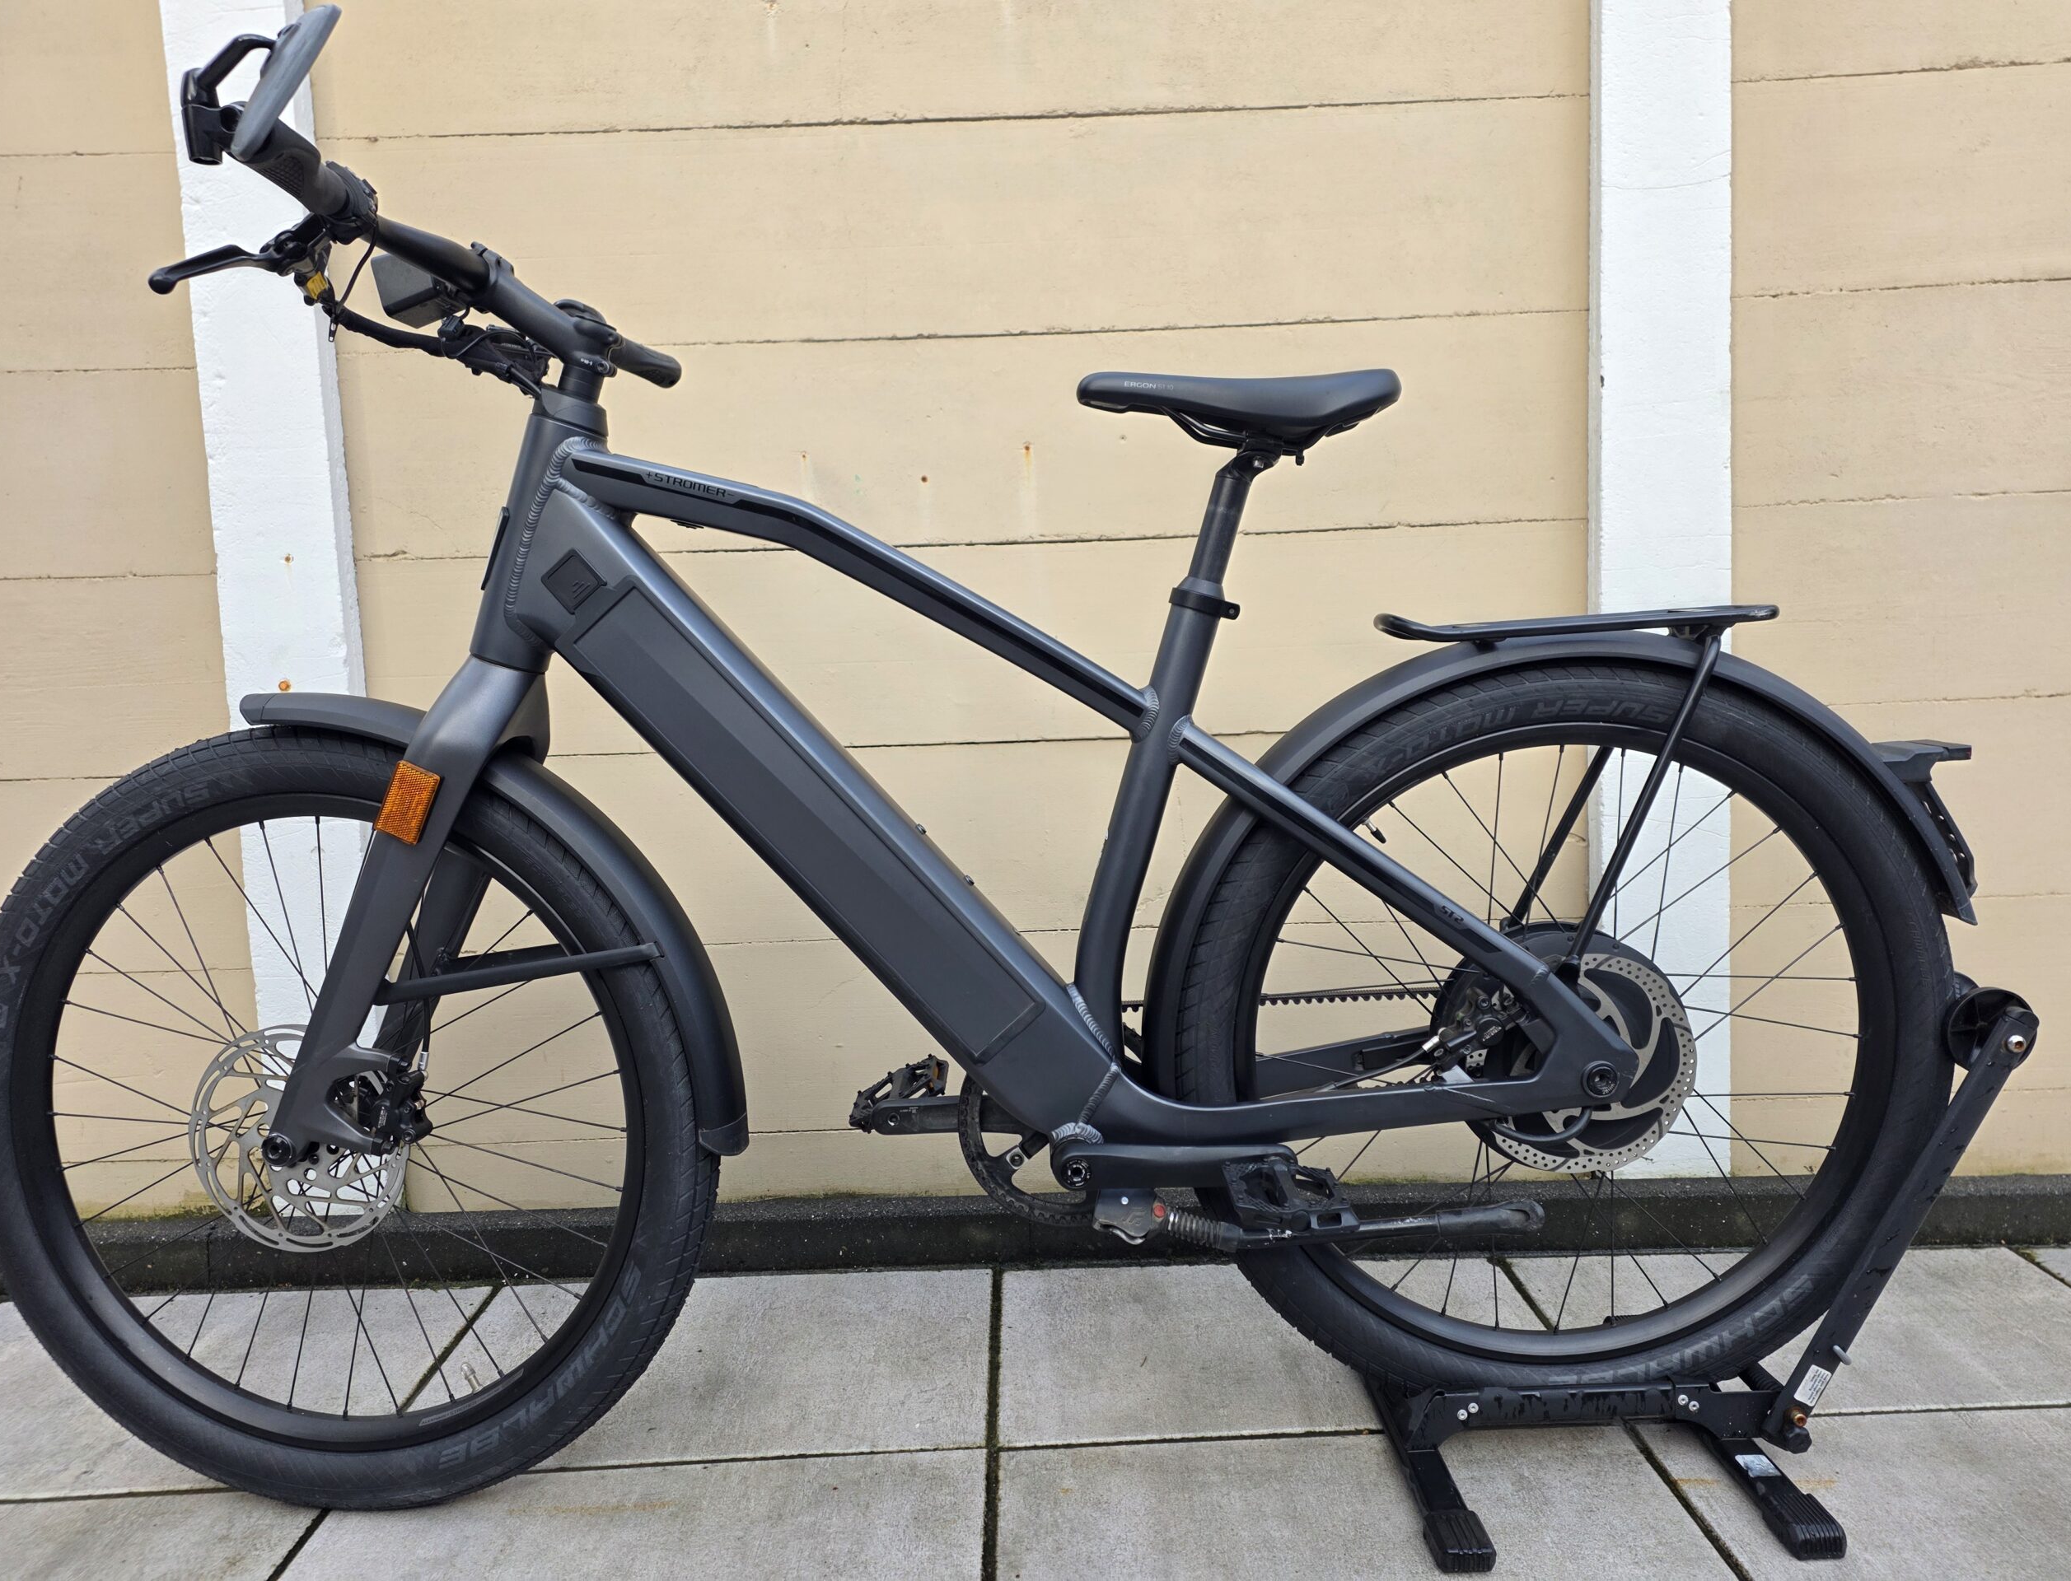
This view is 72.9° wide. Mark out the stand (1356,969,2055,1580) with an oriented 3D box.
[{"bbox_3d":[0.591,0.386,1.284,0.557,0.418,0.377,-2,6,0],"label":"stand"}]

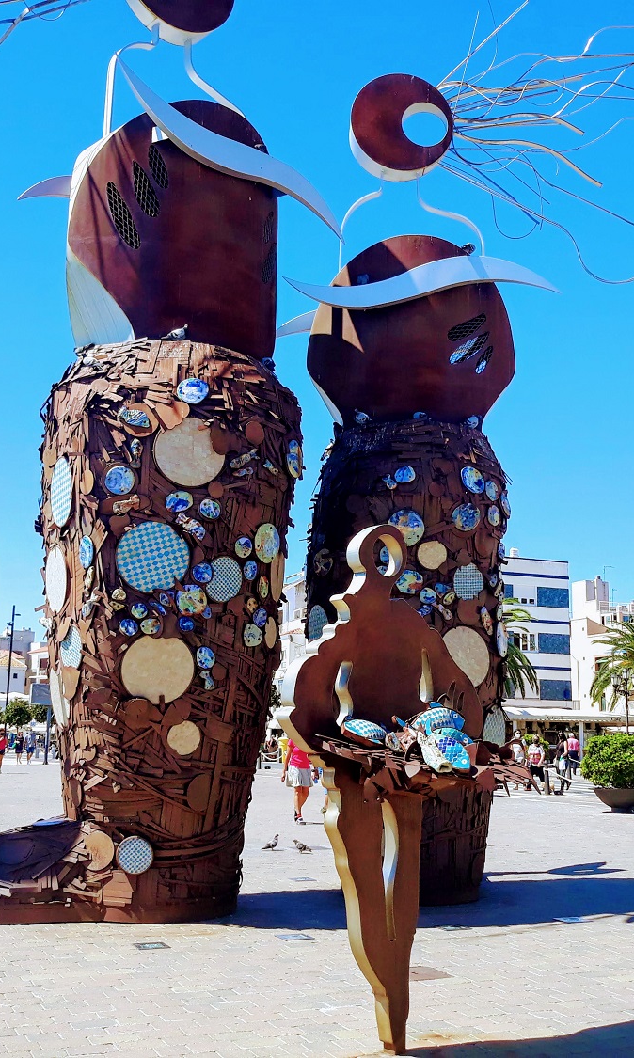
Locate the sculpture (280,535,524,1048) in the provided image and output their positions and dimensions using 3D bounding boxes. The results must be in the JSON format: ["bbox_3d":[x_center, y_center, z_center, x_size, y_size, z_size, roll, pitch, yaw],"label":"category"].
[{"bbox_3d":[0.516,1.218,5.415,1.280,2.595,0.570,10,-14,-38],"label":"sculpture"}]

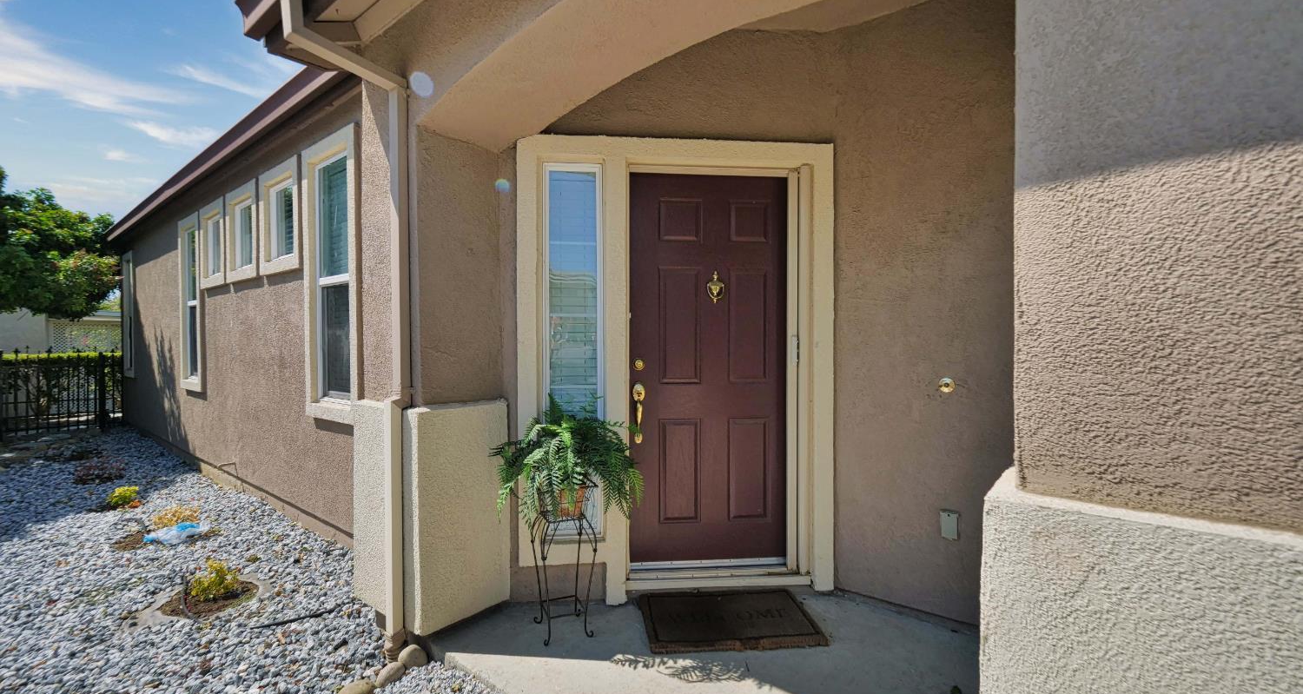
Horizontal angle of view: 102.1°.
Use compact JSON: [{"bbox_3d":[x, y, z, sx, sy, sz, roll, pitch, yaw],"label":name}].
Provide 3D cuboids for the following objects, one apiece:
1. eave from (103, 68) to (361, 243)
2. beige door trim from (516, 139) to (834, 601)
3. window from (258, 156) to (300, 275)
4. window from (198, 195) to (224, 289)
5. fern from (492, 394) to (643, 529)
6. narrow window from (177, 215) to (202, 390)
[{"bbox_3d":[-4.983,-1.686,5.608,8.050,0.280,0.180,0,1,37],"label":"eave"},{"bbox_3d":[0.137,0.123,2.643,1.555,2.250,0.130,0,1,-5],"label":"beige door trim"},{"bbox_3d":[-2.816,-0.975,4.064,0.811,0.810,0.110,0,1,37],"label":"window"},{"bbox_3d":[-4.217,-0.988,5.138,0.799,0.797,0.110,0,1,37],"label":"window"},{"bbox_3d":[-0.369,0.489,2.301,0.610,0.540,0.570,0,1,-5],"label":"fern"},{"bbox_3d":[-4.907,-0.462,5.675,0.836,1.845,0.110,0,1,37],"label":"narrow window"}]

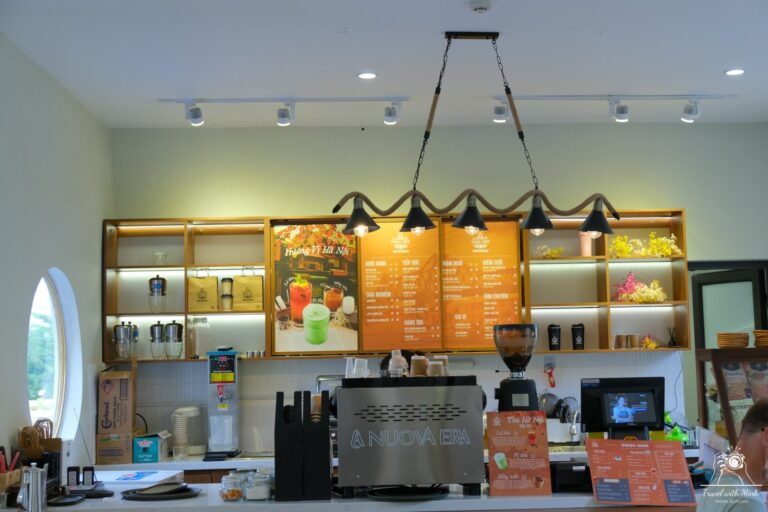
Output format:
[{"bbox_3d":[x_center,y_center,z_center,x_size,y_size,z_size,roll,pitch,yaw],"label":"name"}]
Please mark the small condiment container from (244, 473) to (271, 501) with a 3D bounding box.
[{"bbox_3d":[-0.581,1.059,4.601,0.112,0.117,0.112,-1,-5,-2],"label":"small condiment container"}]

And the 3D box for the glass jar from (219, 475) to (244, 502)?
[{"bbox_3d":[-0.697,1.064,4.600,0.112,0.120,0.112,-1,-4,-3],"label":"glass jar"}]

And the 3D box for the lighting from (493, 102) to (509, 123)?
[{"bbox_3d":[0.707,-0.870,6.081,0.090,0.120,0.095,-1,-5,-2],"label":"lighting"}]

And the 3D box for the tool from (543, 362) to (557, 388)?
[{"bbox_3d":[1.121,0.813,6.790,0.070,0.165,0.025,-9,-5,-2],"label":"tool"}]

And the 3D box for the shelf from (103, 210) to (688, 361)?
[{"bbox_3d":[0.080,0.197,6.495,3.700,0.890,0.270,-1,-4,-2],"label":"shelf"}]

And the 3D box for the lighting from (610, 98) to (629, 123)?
[{"bbox_3d":[1.434,-0.886,6.103,0.098,0.130,0.095,-1,-5,-2],"label":"lighting"}]

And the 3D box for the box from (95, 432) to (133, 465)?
[{"bbox_3d":[-1.662,1.196,6.305,0.222,0.188,0.300,-1,-5,-2],"label":"box"}]

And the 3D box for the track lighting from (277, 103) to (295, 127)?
[{"bbox_3d":[-0.568,-0.820,5.810,0.100,0.135,0.090,-1,-4,-3],"label":"track lighting"}]

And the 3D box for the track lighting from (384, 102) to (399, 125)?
[{"bbox_3d":[0.047,-0.829,5.840,0.090,0.135,0.090,-1,-4,-3],"label":"track lighting"}]

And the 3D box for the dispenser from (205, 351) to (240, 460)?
[{"bbox_3d":[-0.979,0.910,6.080,0.190,0.635,0.370,-1,-4,-3],"label":"dispenser"}]

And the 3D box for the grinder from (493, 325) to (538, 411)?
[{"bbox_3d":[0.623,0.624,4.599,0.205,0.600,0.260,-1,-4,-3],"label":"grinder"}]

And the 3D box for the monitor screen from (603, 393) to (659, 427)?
[{"bbox_3d":[1.165,0.724,4.740,0.255,0.158,0.035,-1,-17,-2],"label":"monitor screen"}]

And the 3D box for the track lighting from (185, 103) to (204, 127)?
[{"bbox_3d":[-1.139,-0.851,6.027,0.108,0.130,0.095,-1,-5,-2],"label":"track lighting"}]

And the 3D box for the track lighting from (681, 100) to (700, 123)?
[{"bbox_3d":[1.869,-0.881,6.115,0.105,0.125,0.095,-1,-5,-2],"label":"track lighting"}]

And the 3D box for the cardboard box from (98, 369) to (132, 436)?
[{"bbox_3d":[-1.603,0.894,6.065,0.197,0.360,0.190,-1,-4,-3],"label":"cardboard box"}]

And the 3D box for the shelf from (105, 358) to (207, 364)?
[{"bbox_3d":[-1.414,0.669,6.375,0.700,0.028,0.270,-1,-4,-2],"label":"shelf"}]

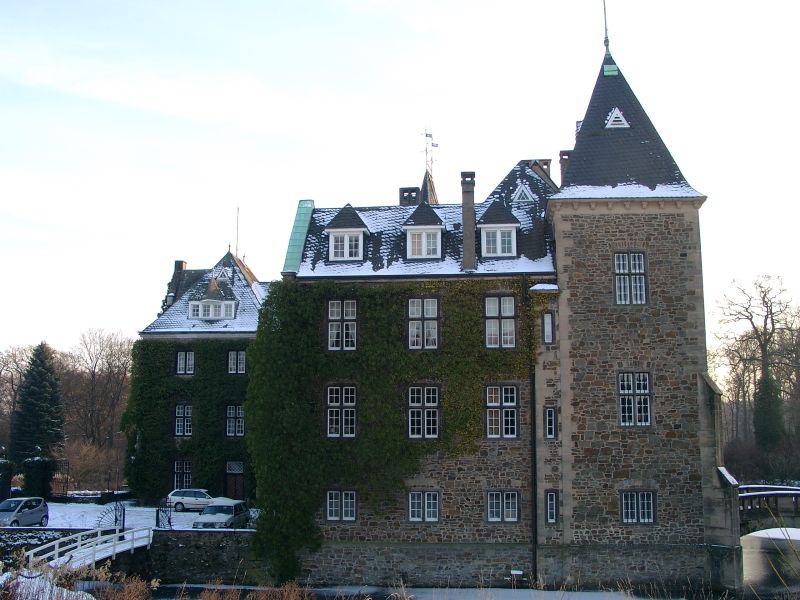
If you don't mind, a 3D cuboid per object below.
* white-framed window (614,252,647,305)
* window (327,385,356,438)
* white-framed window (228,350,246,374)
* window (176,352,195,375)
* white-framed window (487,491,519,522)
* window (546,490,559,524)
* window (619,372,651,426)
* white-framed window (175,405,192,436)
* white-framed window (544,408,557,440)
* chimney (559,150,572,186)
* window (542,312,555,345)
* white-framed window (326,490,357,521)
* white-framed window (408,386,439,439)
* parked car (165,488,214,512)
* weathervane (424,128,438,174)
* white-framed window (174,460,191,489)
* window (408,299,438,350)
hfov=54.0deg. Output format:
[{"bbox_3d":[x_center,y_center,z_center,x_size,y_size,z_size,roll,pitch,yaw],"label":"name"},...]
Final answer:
[{"bbox_3d":[10.862,-0.979,37.072,1.451,2.430,0.150,-1,-8,5],"label":"white-framed window"},{"bbox_3d":[-2.790,5.439,37.914,1.387,2.407,0.150,-1,-8,6],"label":"window"},{"bbox_3d":[-10.773,4.153,52.095,1.227,1.567,0.200,-1,-6,6],"label":"white-framed window"},{"bbox_3d":[-14.728,4.325,54.117,1.239,1.497,0.150,-1,-9,6],"label":"window"},{"bbox_3d":[4.780,9.617,36.518,1.399,1.370,0.150,-1,-8,6],"label":"white-framed window"},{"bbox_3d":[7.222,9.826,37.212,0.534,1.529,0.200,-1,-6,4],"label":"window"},{"bbox_3d":[11.007,4.648,36.710,1.423,2.467,0.150,-1,-9,6],"label":"window"},{"bbox_3d":[-14.678,8.210,53.498,1.208,2.027,0.150,-1,-9,6],"label":"white-framed window"},{"bbox_3d":[7.115,5.821,36.976,0.332,1.363,0.150,-1,-9,6],"label":"white-framed window"},{"bbox_3d":[10.037,-7.699,47.319,0.786,2.700,0.900,-1,-8,5],"label":"chimney"},{"bbox_3d":[7.135,1.369,37.680,0.337,1.403,0.150,-1,-9,6],"label":"window"},{"bbox_3d":[-2.778,9.827,37.448,1.372,1.372,0.150,-1,-9,6],"label":"white-framed window"},{"bbox_3d":[1.146,5.461,38.147,1.448,2.501,0.200,-1,-6,5],"label":"white-framed window"},{"bbox_3d":[-12.398,12.709,50.249,4.450,1.450,1.700,-1,-8,8],"label":"parked car"},{"bbox_3d":[1.934,-9.094,47.858,0.822,2.843,0.300,-1,-6,5],"label":"weathervane"},{"bbox_3d":[-14.210,11.501,51.421,1.104,1.961,0.200,-1,-6,6],"label":"white-framed window"},{"bbox_3d":[1.159,1.203,38.589,1.465,2.559,0.200,-1,-6,5],"label":"window"}]

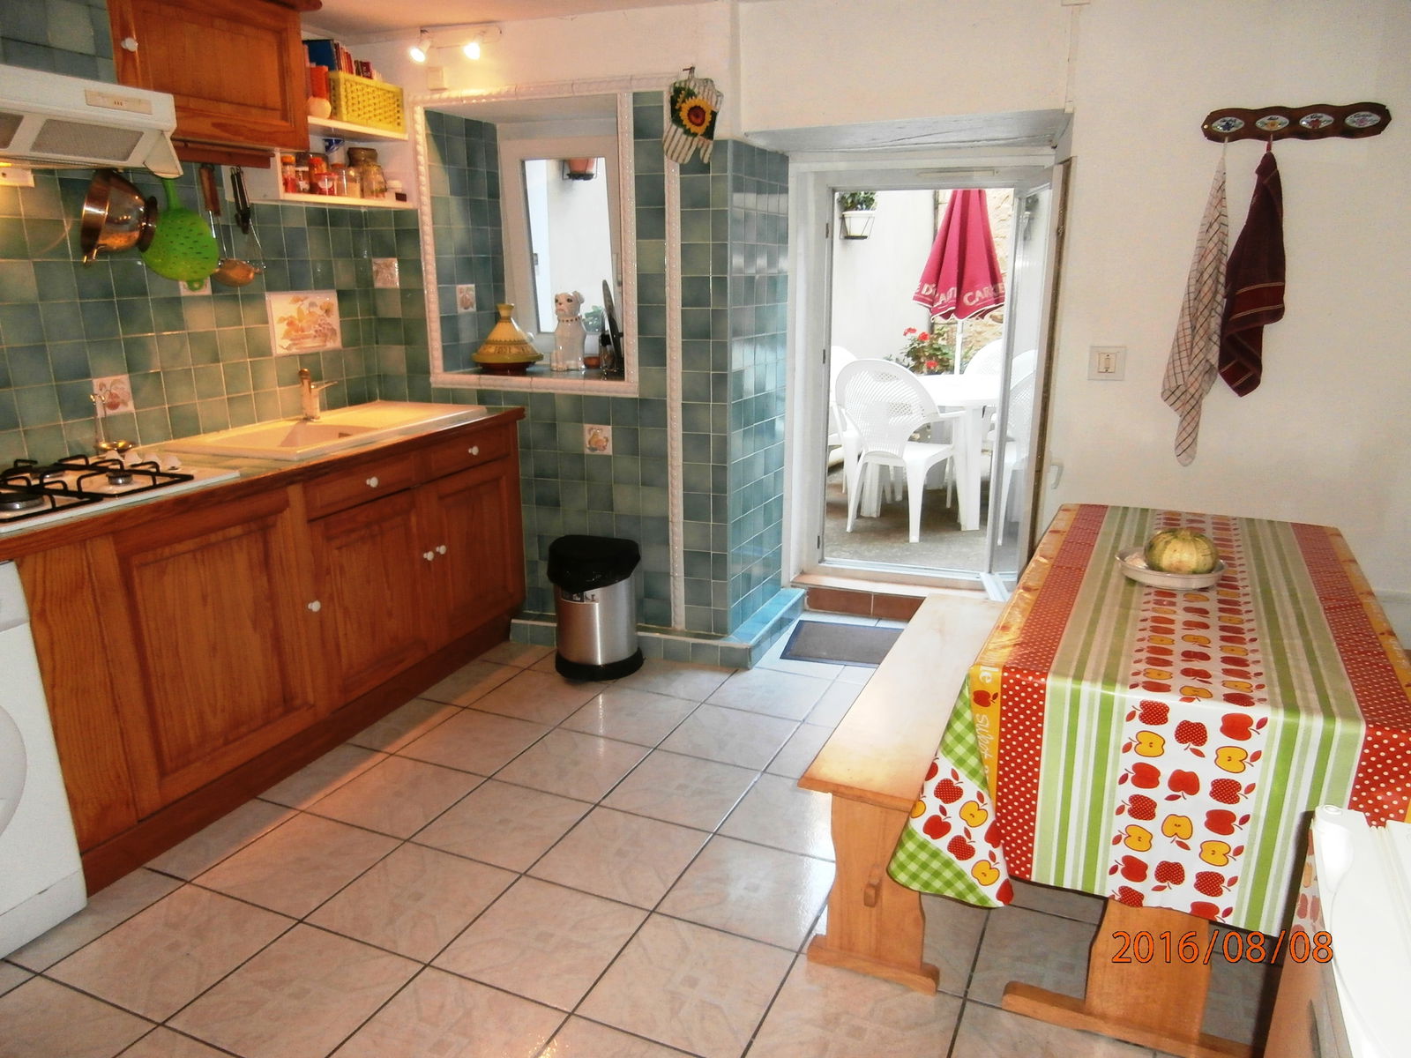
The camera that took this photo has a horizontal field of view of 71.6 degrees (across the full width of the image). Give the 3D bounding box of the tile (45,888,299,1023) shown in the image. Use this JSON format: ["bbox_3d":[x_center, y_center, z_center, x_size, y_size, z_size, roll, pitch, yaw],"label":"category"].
[{"bbox_3d":[-1.084,0.864,2.011,0.332,0.010,0.332,6,16,24],"label":"tile"}]

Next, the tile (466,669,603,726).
[{"bbox_3d":[-0.533,0.552,3.192,0.332,0.010,0.332,6,16,24],"label":"tile"}]

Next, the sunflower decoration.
[{"bbox_3d":[-0.037,-1.288,3.055,0.180,0.275,0.040,5,15,18],"label":"sunflower decoration"}]

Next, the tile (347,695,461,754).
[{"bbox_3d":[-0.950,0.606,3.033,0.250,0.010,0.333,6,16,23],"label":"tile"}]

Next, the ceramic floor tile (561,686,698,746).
[{"bbox_3d":[-0.233,0.592,3.081,0.333,0.010,0.333,6,16,23],"label":"ceramic floor tile"}]

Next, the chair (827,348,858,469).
[{"bbox_3d":[0.760,-0.590,5.650,0.560,0.880,0.560,9,18,33],"label":"chair"}]

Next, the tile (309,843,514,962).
[{"bbox_3d":[-0.646,0.826,2.185,0.333,0.010,0.333,6,16,23],"label":"tile"}]

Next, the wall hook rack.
[{"bbox_3d":[1.550,-1.065,2.559,0.429,0.082,0.040,5,15,18],"label":"wall hook rack"}]

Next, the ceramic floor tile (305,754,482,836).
[{"bbox_3d":[-0.847,0.740,2.711,0.344,0.010,0.344,6,16,23],"label":"ceramic floor tile"}]

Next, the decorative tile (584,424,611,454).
[{"bbox_3d":[-0.384,-0.321,3.498,0.103,0.103,0.008,5,15,19],"label":"decorative tile"}]

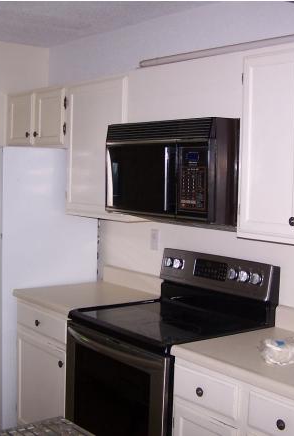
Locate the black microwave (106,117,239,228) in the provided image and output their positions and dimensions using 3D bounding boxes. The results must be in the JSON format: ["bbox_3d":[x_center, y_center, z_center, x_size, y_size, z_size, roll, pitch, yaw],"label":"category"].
[{"bbox_3d":[0.200,-0.218,3.030,0.430,0.450,0.775,-2,5,-38],"label":"black microwave"}]

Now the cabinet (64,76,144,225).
[{"bbox_3d":[-0.166,-0.379,3.599,0.308,0.761,0.617,-2,5,-38],"label":"cabinet"}]

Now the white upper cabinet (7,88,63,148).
[{"bbox_3d":[-0.594,-0.631,4.129,0.308,0.353,0.777,-2,5,-38],"label":"white upper cabinet"}]

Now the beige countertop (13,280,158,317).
[{"bbox_3d":[-0.314,0.451,3.564,0.635,0.042,0.618,-2,5,-38],"label":"beige countertop"}]

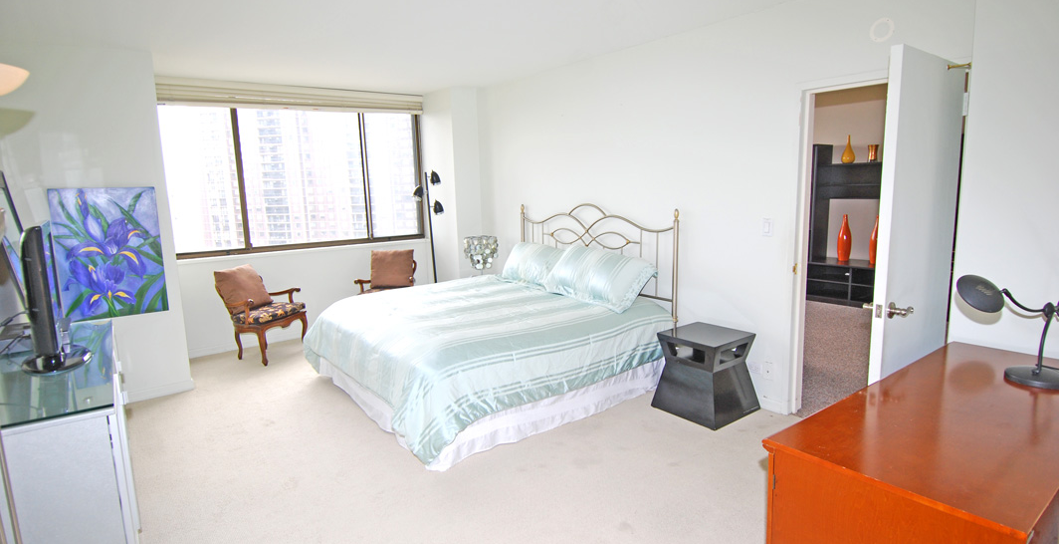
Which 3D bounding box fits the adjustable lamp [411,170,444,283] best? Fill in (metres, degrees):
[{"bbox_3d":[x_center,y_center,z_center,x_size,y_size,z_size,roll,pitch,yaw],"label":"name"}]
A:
[{"bbox_3d":[-1.120,-0.249,6.024,0.380,1.760,0.280,-3,9,-9],"label":"adjustable lamp"}]

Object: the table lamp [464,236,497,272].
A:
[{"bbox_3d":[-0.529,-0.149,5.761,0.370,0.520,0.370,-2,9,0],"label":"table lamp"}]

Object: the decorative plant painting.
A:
[{"bbox_3d":[-3.064,-0.135,3.905,0.600,0.950,0.035,-8,11,-36],"label":"decorative plant painting"}]

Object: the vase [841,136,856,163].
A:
[{"bbox_3d":[3.921,-1.502,6.506,0.150,0.330,0.150,-8,11,-36],"label":"vase"}]

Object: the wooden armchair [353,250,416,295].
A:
[{"bbox_3d":[-1.552,0.226,5.926,0.600,0.880,0.610,-2,9,2],"label":"wooden armchair"}]

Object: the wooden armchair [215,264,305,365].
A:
[{"bbox_3d":[-2.599,0.379,5.154,0.610,0.880,0.600,1,9,20],"label":"wooden armchair"}]

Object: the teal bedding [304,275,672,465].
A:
[{"bbox_3d":[-0.380,0.516,4.247,2.110,0.630,2.140,-8,11,-36],"label":"teal bedding"}]

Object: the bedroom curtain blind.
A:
[{"bbox_3d":[-2.301,-1.786,5.478,2.620,0.220,0.090,-8,11,-36],"label":"bedroom curtain blind"}]

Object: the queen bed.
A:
[{"bbox_3d":[-0.324,0.196,4.242,2.220,1.360,2.120,-8,11,-36],"label":"queen bed"}]

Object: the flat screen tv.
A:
[{"bbox_3d":[-2.377,0.097,2.629,0.240,0.670,0.800,-9,11,-37],"label":"flat screen tv"}]

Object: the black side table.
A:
[{"bbox_3d":[1.195,0.672,3.585,0.510,0.515,0.510,-8,11,-36],"label":"black side table"}]

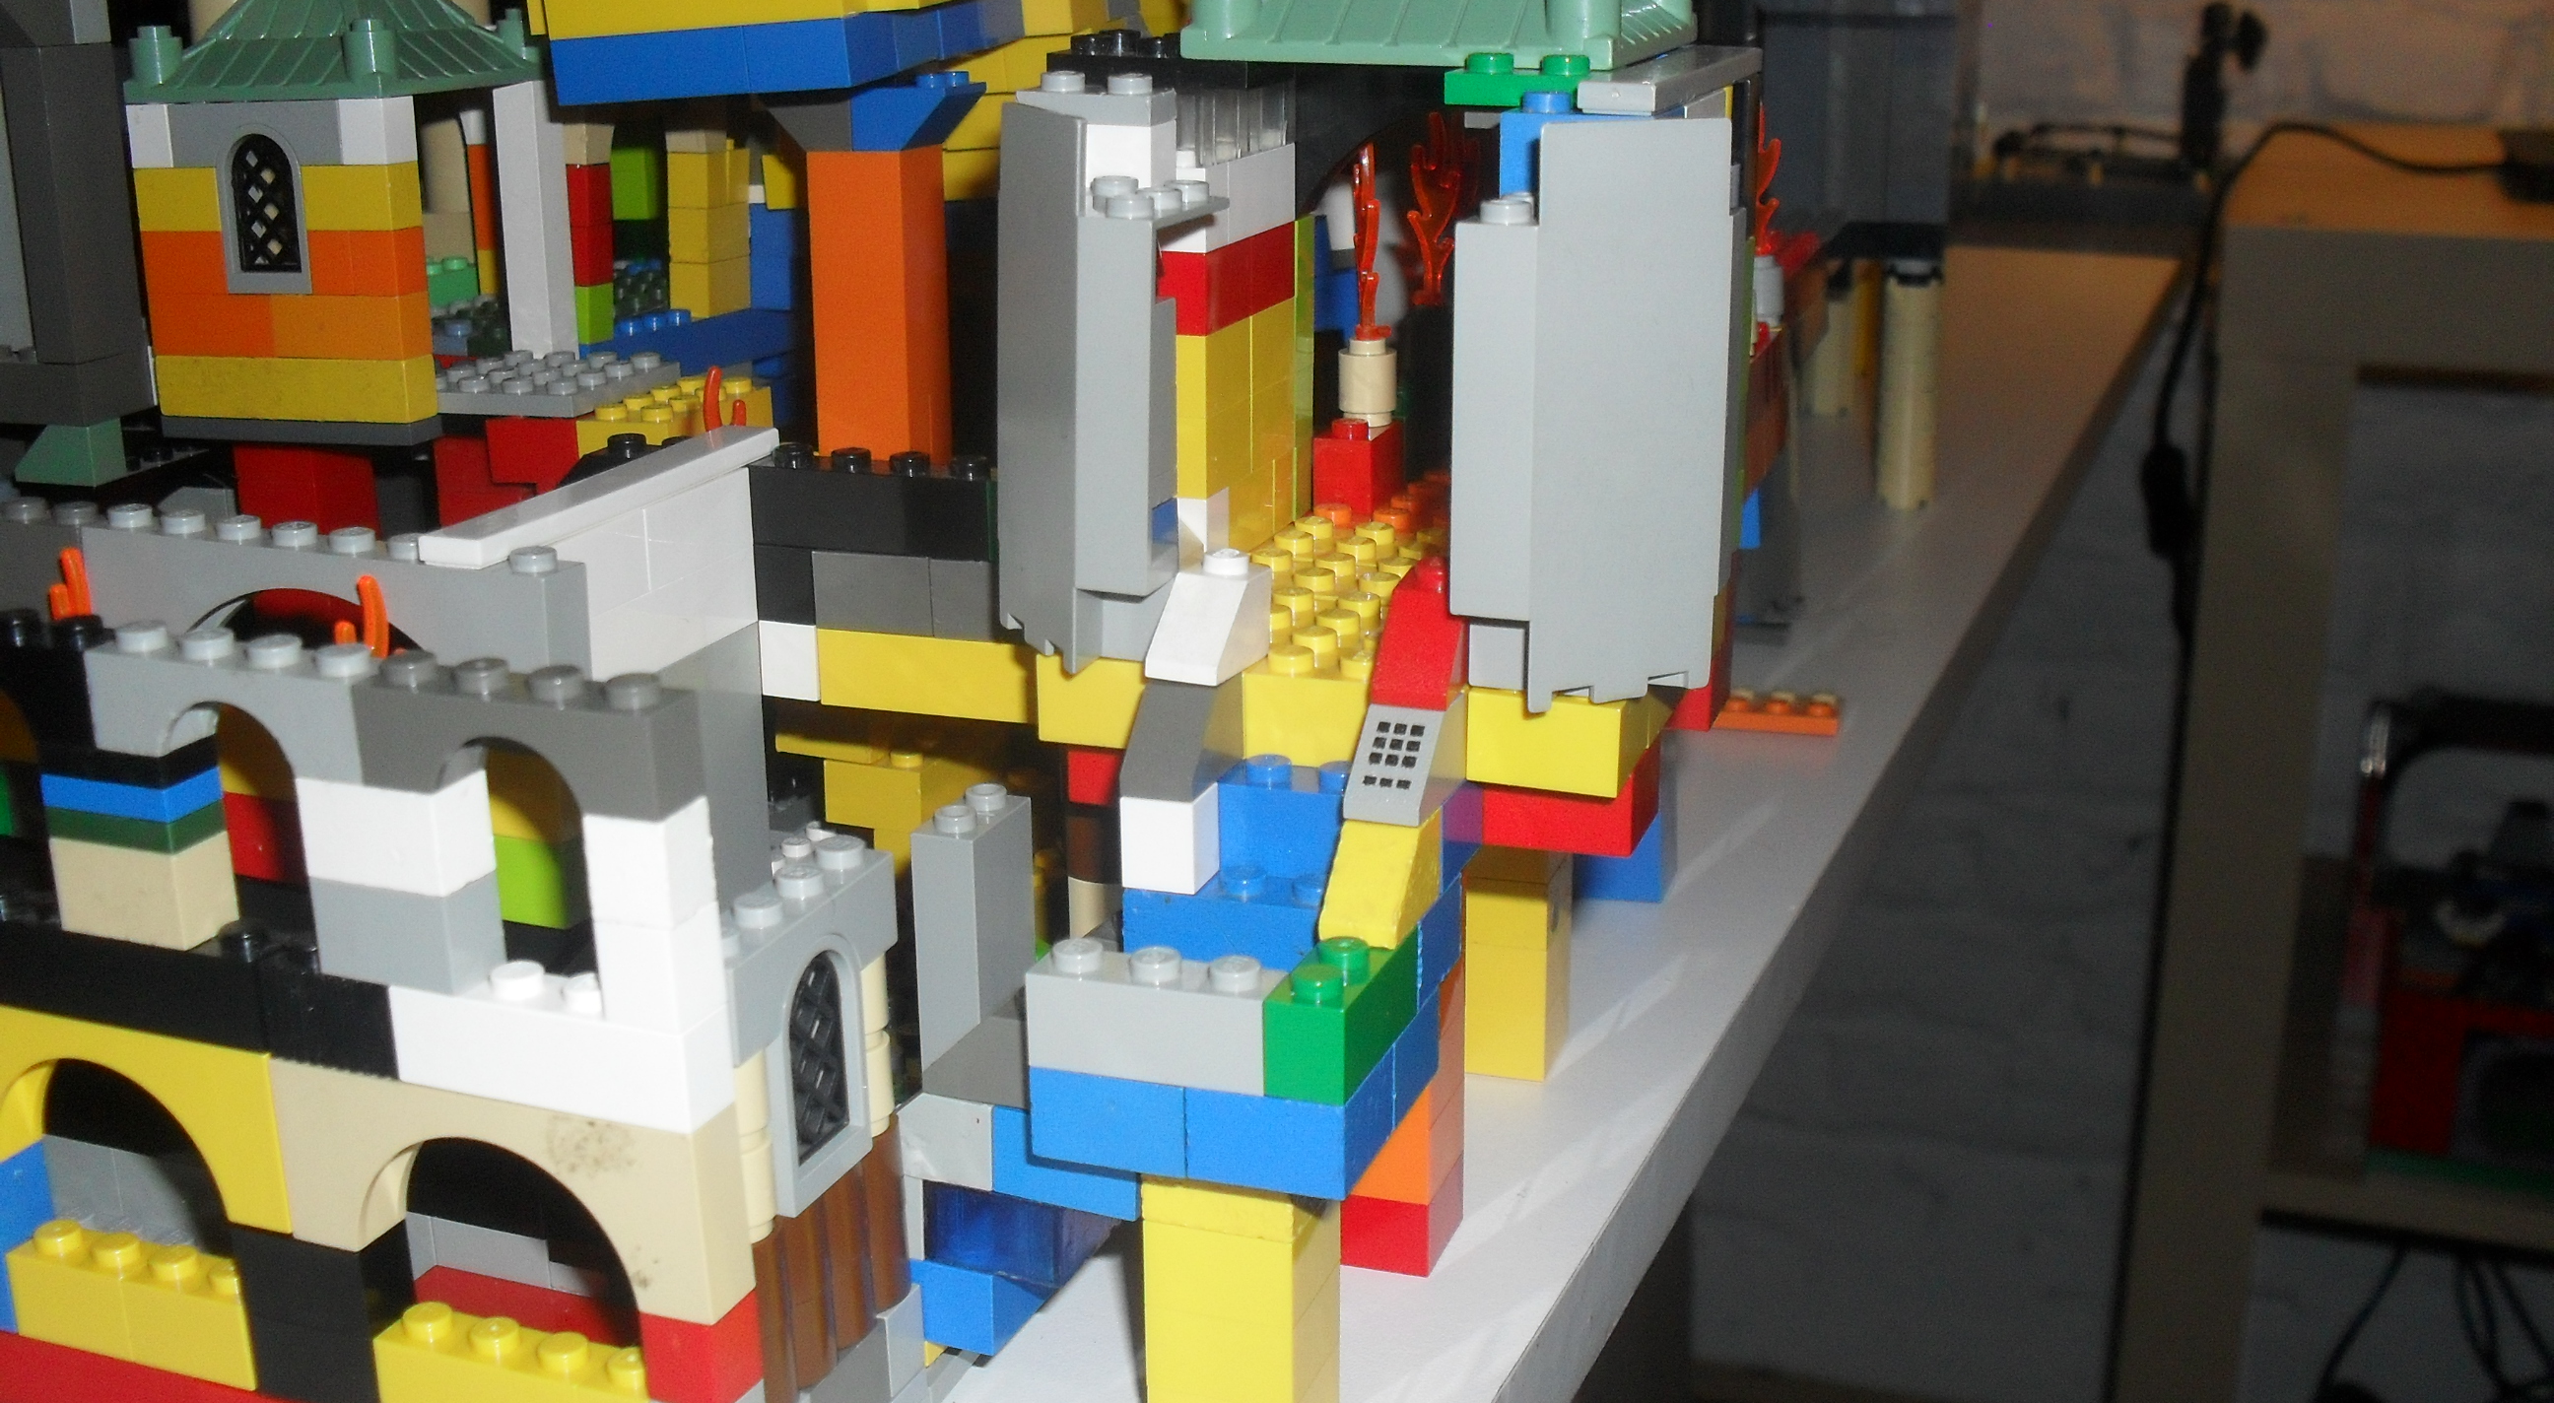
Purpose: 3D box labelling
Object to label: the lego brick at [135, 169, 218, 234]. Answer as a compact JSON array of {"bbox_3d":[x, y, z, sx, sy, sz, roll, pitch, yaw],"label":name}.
[{"bbox_3d":[-0.167,-0.078,0.398,0.016,0.010,0.008,5,17,18],"label":"lego brick"}]

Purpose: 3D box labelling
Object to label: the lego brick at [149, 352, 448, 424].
[{"bbox_3d":[-0.154,-0.050,0.404,0.048,0.010,0.008,4,16,16],"label":"lego brick"}]

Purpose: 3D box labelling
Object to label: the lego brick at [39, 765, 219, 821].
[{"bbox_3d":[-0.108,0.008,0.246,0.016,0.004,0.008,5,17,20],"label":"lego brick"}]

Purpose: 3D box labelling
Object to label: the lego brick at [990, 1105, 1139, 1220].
[{"bbox_3d":[-0.020,0.045,0.269,0.016,0.011,0.012,4,17,18],"label":"lego brick"}]

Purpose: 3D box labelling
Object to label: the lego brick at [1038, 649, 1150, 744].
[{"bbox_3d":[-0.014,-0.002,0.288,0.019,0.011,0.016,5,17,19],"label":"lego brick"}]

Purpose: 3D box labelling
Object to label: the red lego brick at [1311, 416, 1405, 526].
[{"bbox_3d":[0.011,-0.033,0.353,0.008,0.011,0.016,5,16,18],"label":"red lego brick"}]

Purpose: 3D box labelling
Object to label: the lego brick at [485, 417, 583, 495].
[{"bbox_3d":[-0.109,-0.039,0.393,0.016,0.010,0.014,4,15,18],"label":"lego brick"}]

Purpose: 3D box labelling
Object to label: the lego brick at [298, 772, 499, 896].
[{"bbox_3d":[-0.081,0.011,0.238,0.016,0.011,0.008,5,17,20],"label":"lego brick"}]

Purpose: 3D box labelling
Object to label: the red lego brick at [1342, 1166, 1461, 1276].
[{"bbox_3d":[0.013,0.061,0.314,0.016,0.010,0.016,5,17,19],"label":"red lego brick"}]

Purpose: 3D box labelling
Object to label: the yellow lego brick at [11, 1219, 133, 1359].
[{"bbox_3d":[-0.123,0.060,0.270,0.016,0.011,0.008,5,17,20],"label":"yellow lego brick"}]

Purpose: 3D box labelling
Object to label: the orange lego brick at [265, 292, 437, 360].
[{"bbox_3d":[-0.144,-0.059,0.401,0.024,0.011,0.008,5,17,19],"label":"orange lego brick"}]

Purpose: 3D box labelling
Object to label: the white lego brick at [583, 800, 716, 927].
[{"bbox_3d":[-0.054,0.013,0.224,0.008,0.010,0.008,5,17,20],"label":"white lego brick"}]

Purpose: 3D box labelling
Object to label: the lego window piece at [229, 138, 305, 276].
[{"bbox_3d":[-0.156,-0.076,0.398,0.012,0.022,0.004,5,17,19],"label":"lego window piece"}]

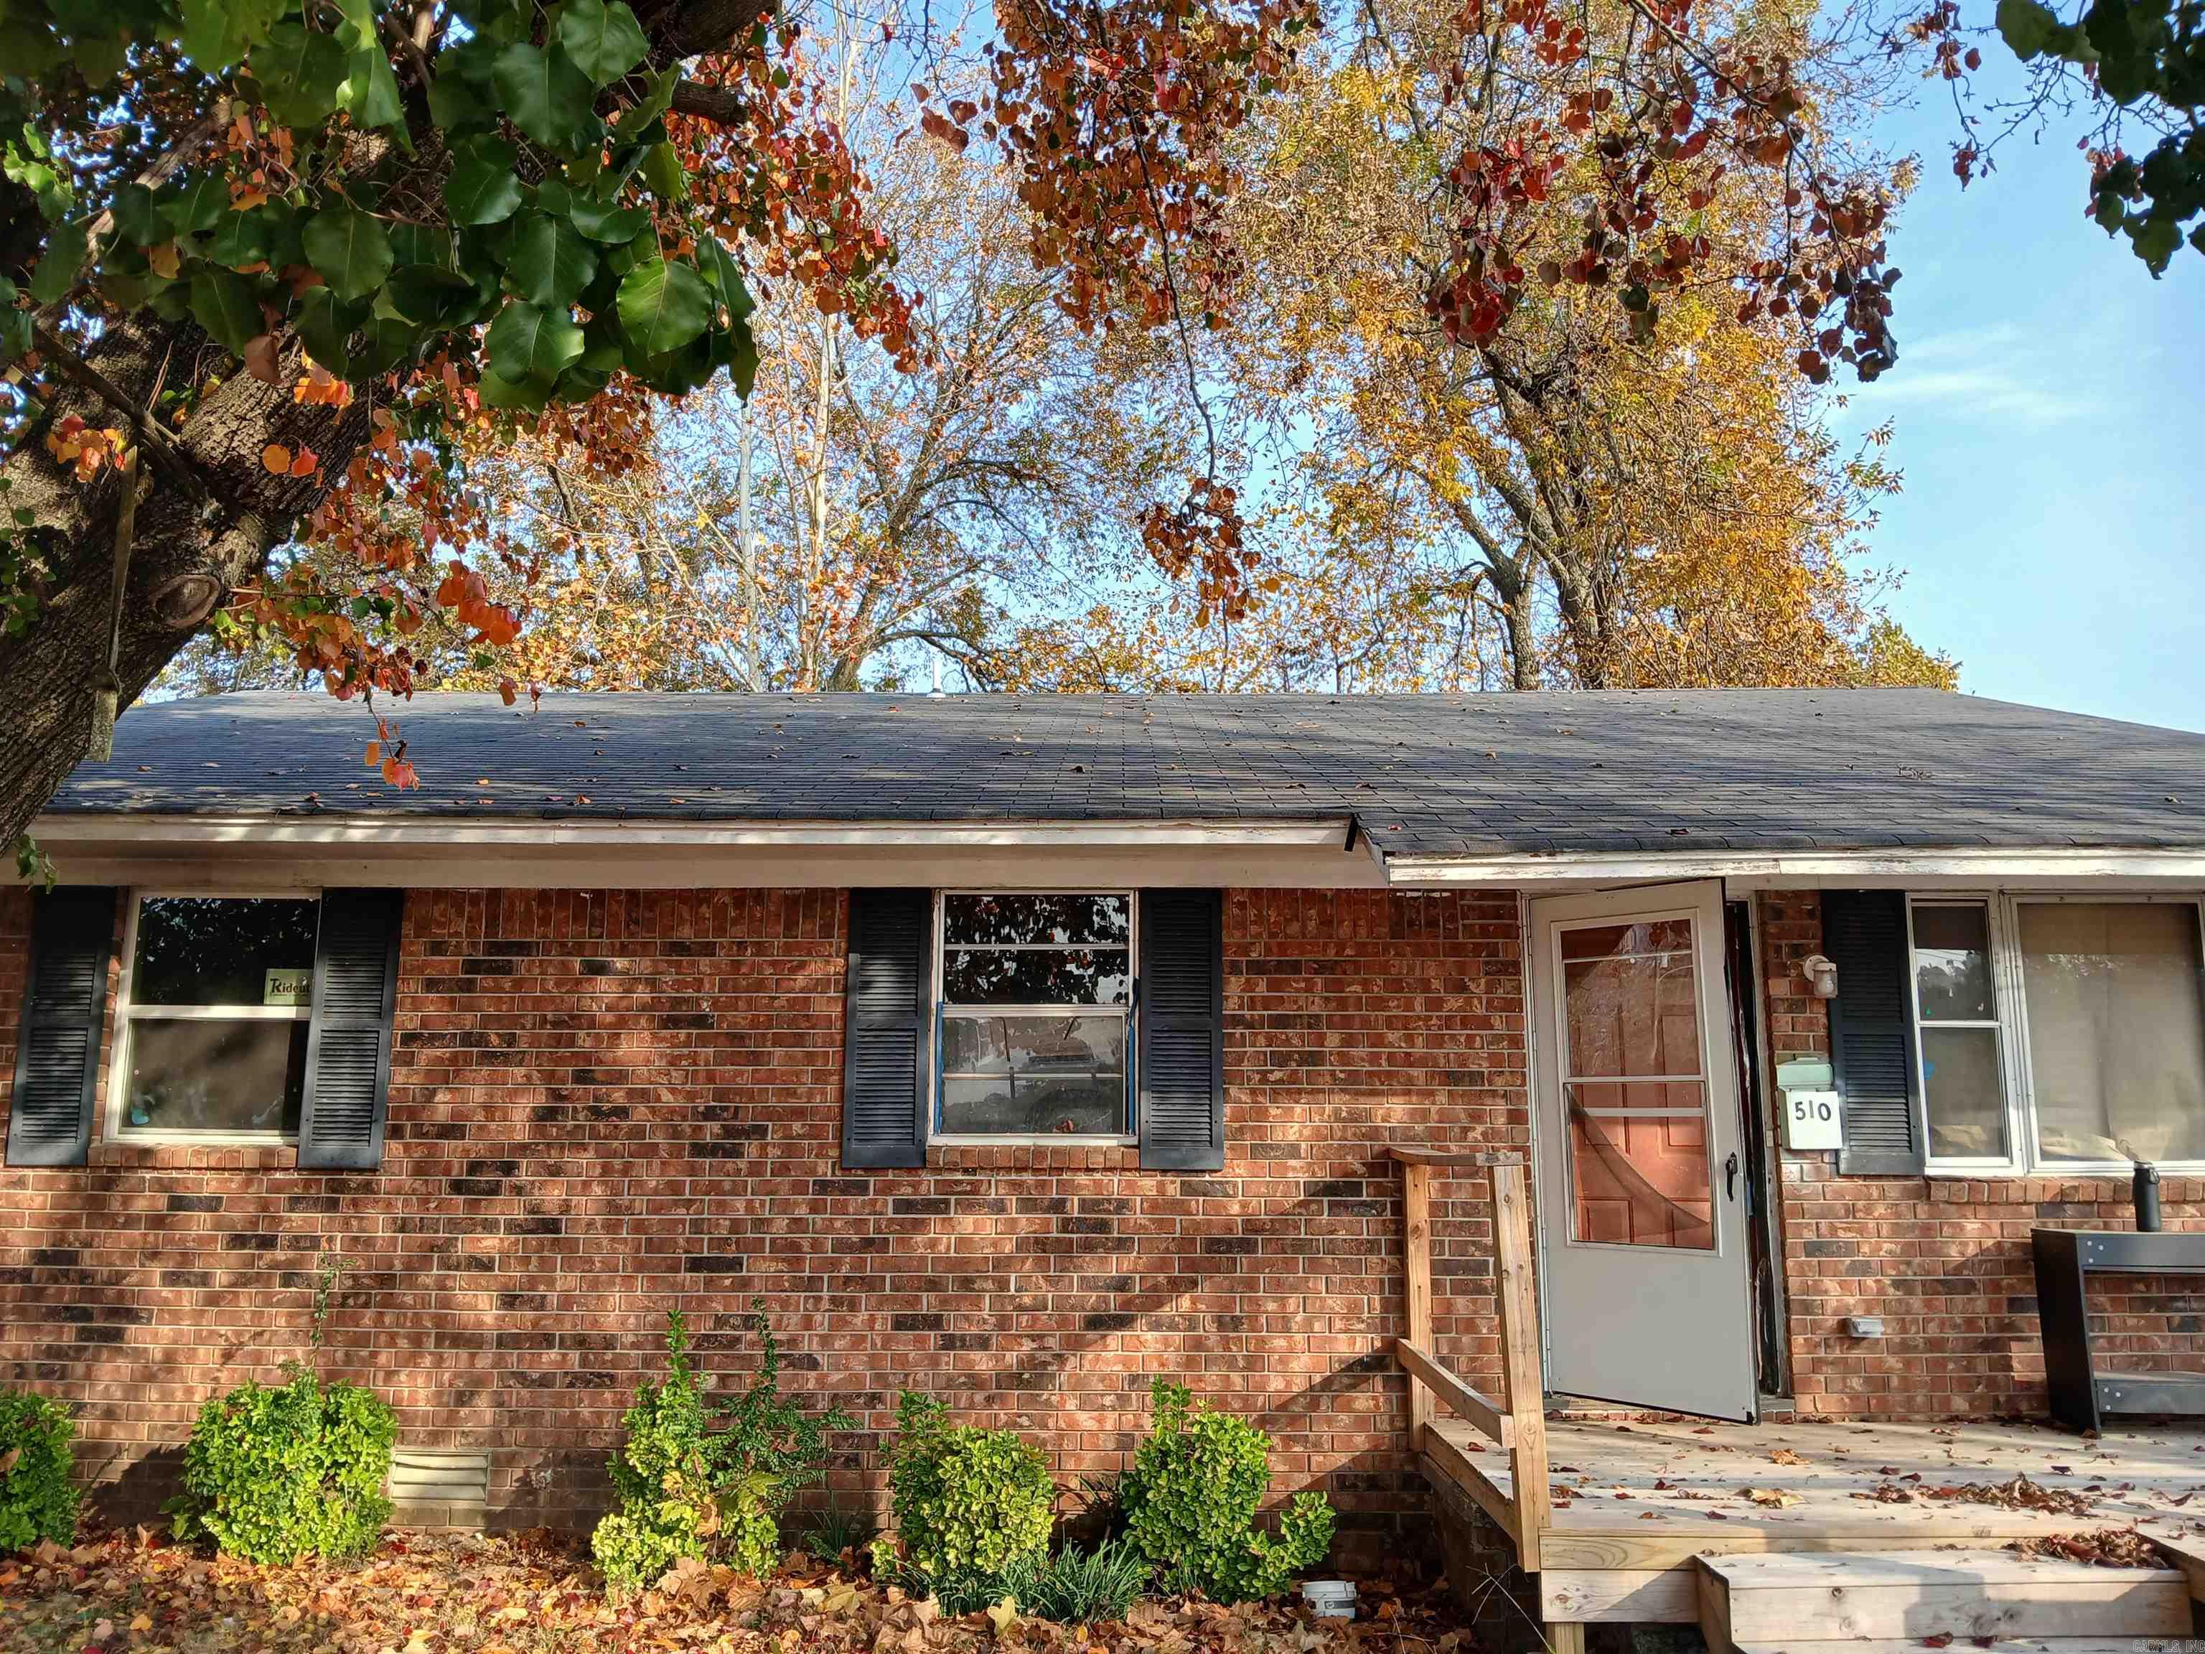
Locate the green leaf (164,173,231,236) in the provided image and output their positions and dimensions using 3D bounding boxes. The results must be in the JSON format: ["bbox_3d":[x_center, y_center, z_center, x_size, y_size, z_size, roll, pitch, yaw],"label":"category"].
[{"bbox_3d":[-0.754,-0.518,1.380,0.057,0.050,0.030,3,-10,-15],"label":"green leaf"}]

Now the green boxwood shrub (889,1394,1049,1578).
[{"bbox_3d":[-0.498,2.489,6.257,0.605,0.639,0.580,0,-10,1],"label":"green boxwood shrub"}]

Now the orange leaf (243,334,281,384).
[{"bbox_3d":[-0.711,-0.396,1.400,0.031,0.040,0.020,3,-10,-15],"label":"orange leaf"}]

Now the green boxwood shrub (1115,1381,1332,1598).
[{"bbox_3d":[0.474,2.533,6.296,0.791,0.805,0.680,0,-10,1],"label":"green boxwood shrub"}]

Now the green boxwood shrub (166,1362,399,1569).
[{"bbox_3d":[-3.168,2.466,6.419,0.803,0.728,0.720,0,-10,1],"label":"green boxwood shrub"}]

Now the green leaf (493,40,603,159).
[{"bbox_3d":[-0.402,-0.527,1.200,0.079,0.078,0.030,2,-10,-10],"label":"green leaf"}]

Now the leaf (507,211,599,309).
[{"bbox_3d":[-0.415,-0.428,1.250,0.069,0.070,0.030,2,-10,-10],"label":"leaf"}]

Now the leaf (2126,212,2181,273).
[{"bbox_3d":[1.016,-0.565,1.600,0.055,0.060,0.025,0,-10,1],"label":"leaf"}]

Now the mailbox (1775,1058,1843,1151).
[{"bbox_3d":[2.933,1.148,6.868,0.226,0.374,0.110,0,-10,1],"label":"mailbox"}]

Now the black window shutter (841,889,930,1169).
[{"bbox_3d":[-0.906,0.842,6.988,0.350,1.171,0.045,0,-9,2],"label":"black window shutter"}]

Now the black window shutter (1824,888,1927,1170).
[{"bbox_3d":[3.229,0.850,6.950,0.352,1.201,0.040,0,-10,1],"label":"black window shutter"}]

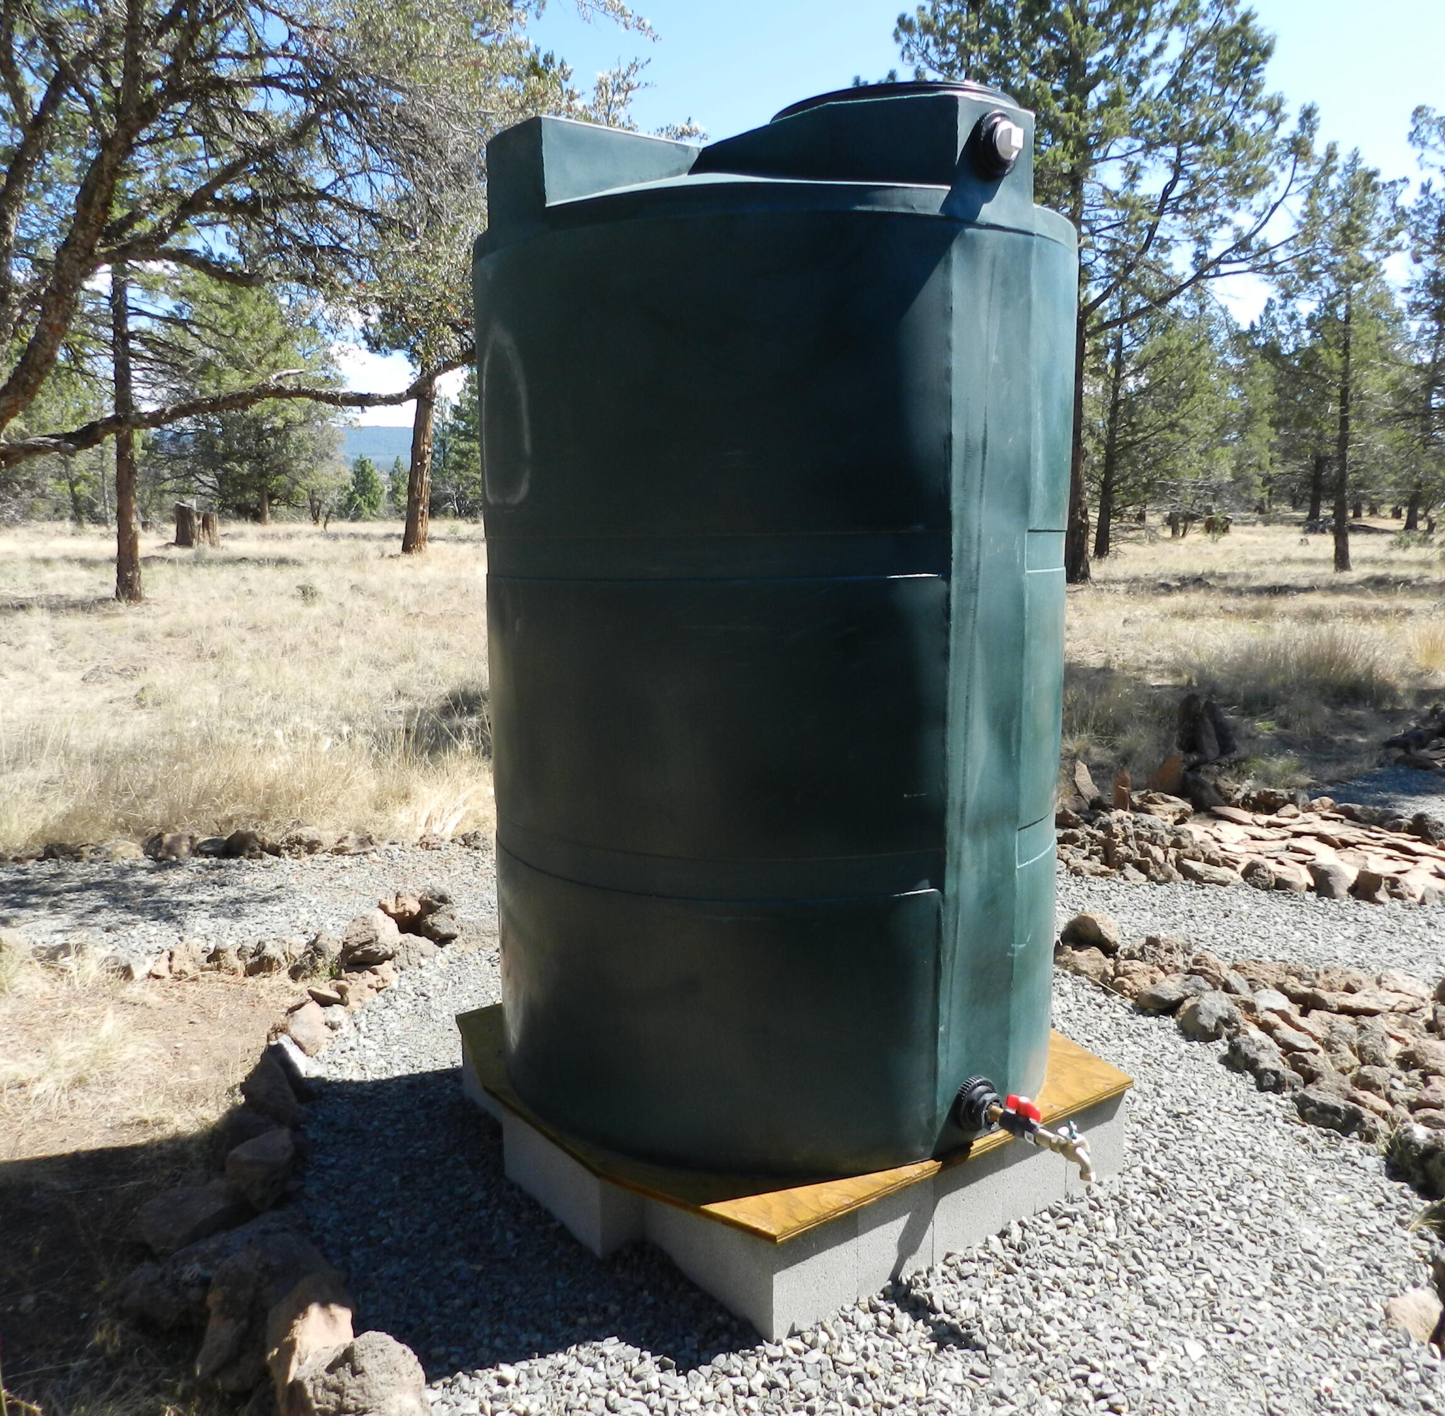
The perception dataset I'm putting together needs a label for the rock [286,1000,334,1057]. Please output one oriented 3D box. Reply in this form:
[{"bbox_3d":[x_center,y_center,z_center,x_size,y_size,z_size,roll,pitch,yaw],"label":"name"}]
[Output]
[{"bbox_3d":[-1.128,0.874,3.427,0.120,0.140,0.130,-3,10,-20],"label":"rock"}]

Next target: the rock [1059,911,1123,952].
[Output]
[{"bbox_3d":[1.222,0.743,4.174,0.202,0.117,0.162,3,10,17],"label":"rock"}]

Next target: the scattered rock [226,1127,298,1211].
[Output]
[{"bbox_3d":[-0.980,0.979,2.668,0.140,0.167,0.119,-4,10,-21],"label":"scattered rock"}]

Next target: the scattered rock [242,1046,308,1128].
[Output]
[{"bbox_3d":[-1.068,0.906,2.994,0.166,0.156,0.181,-2,8,-10],"label":"scattered rock"}]

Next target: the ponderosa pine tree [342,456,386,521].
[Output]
[{"bbox_3d":[-17.787,-10.825,62.000,2.000,3.350,2.000,-3,10,-16],"label":"ponderosa pine tree"}]

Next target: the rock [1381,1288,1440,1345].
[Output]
[{"bbox_3d":[1.257,1.107,2.287,0.093,0.081,0.084,6,11,31],"label":"rock"}]

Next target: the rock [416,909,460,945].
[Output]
[{"bbox_3d":[-0.960,0.739,4.232,0.150,0.106,0.128,-2,10,-13],"label":"rock"}]

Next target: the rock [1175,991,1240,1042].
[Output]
[{"bbox_3d":[1.366,0.870,3.534,0.174,0.118,0.148,4,10,22],"label":"rock"}]

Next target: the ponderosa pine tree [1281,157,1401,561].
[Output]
[{"bbox_3d":[11.861,-6.528,23.876,2.360,7.770,2.360,5,10,26],"label":"ponderosa pine tree"}]

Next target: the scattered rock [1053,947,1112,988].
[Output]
[{"bbox_3d":[1.097,0.791,3.832,0.201,0.121,0.161,3,9,20],"label":"scattered rock"}]

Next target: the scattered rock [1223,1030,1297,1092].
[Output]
[{"bbox_3d":[1.349,0.884,3.138,0.151,0.131,0.231,-6,10,-33],"label":"scattered rock"}]

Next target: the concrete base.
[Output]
[{"bbox_3d":[0.123,0.886,2.902,1.181,0.197,1.186,-6,10,-36],"label":"concrete base"}]

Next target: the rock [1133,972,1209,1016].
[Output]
[{"bbox_3d":[1.327,0.843,3.698,0.210,0.110,0.140,-1,9,-5],"label":"rock"}]

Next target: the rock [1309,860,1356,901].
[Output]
[{"bbox_3d":[2.307,0.653,4.752,0.150,0.140,0.140,4,10,25],"label":"rock"}]

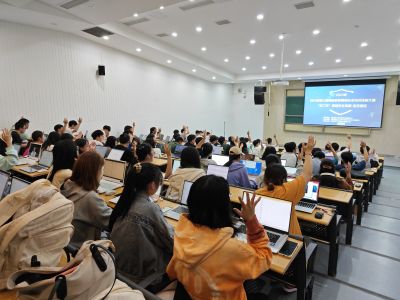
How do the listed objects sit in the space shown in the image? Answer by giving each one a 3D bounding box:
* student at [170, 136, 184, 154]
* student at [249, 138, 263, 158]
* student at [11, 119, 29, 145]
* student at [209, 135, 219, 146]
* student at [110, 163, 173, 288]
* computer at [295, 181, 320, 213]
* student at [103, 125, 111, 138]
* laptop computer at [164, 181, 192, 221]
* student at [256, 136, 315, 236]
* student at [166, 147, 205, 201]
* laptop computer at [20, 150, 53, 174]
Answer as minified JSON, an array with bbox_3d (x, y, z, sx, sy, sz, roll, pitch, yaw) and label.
[{"bbox_3d":[-0.457,0.261,7.190,0.500,1.250,0.620,7,15,37],"label":"student"},{"bbox_3d":[1.536,0.343,6.943,0.500,1.280,0.620,7,15,37],"label":"student"},{"bbox_3d":[-3.708,0.012,5.623,0.480,1.270,0.640,9,15,43],"label":"student"},{"bbox_3d":[0.370,0.257,6.823,0.480,1.250,0.620,9,15,43],"label":"student"},{"bbox_3d":[-0.297,0.677,1.828,0.490,1.190,0.620,8,15,40],"label":"student"},{"bbox_3d":[0.972,0.435,2.636,0.330,0.220,0.300,7,15,37],"label":"computer"},{"bbox_3d":[-2.292,0.019,6.724,0.480,1.280,0.620,7,14,37],"label":"student"},{"bbox_3d":[-0.044,0.386,1.998,0.330,0.200,0.310,5,13,31],"label":"laptop computer"},{"bbox_3d":[0.671,0.593,2.275,0.520,1.420,0.660,7,14,37],"label":"student"},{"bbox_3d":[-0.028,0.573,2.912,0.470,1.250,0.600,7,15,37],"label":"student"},{"bbox_3d":[-2.328,0.155,3.792,0.345,0.205,0.330,6,14,34],"label":"laptop computer"}]

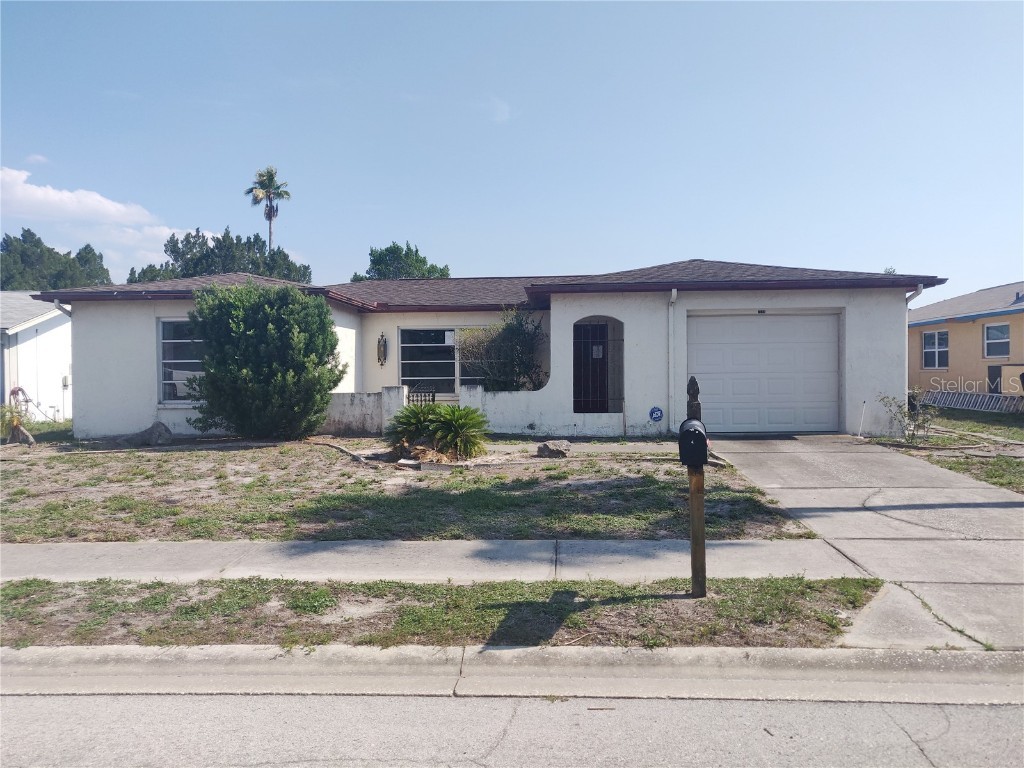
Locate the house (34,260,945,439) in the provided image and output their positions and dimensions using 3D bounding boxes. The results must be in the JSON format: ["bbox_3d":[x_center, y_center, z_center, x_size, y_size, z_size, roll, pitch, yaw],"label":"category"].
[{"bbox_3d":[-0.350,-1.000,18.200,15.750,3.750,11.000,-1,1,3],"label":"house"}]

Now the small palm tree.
[{"bbox_3d":[-14.800,-6.300,45.100,2.800,13.800,2.800,-1,1,0],"label":"small palm tree"}]

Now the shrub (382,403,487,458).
[{"bbox_3d":[-1.160,0.720,11.600,1.550,0.840,1.250,-1,1,3],"label":"shrub"}]

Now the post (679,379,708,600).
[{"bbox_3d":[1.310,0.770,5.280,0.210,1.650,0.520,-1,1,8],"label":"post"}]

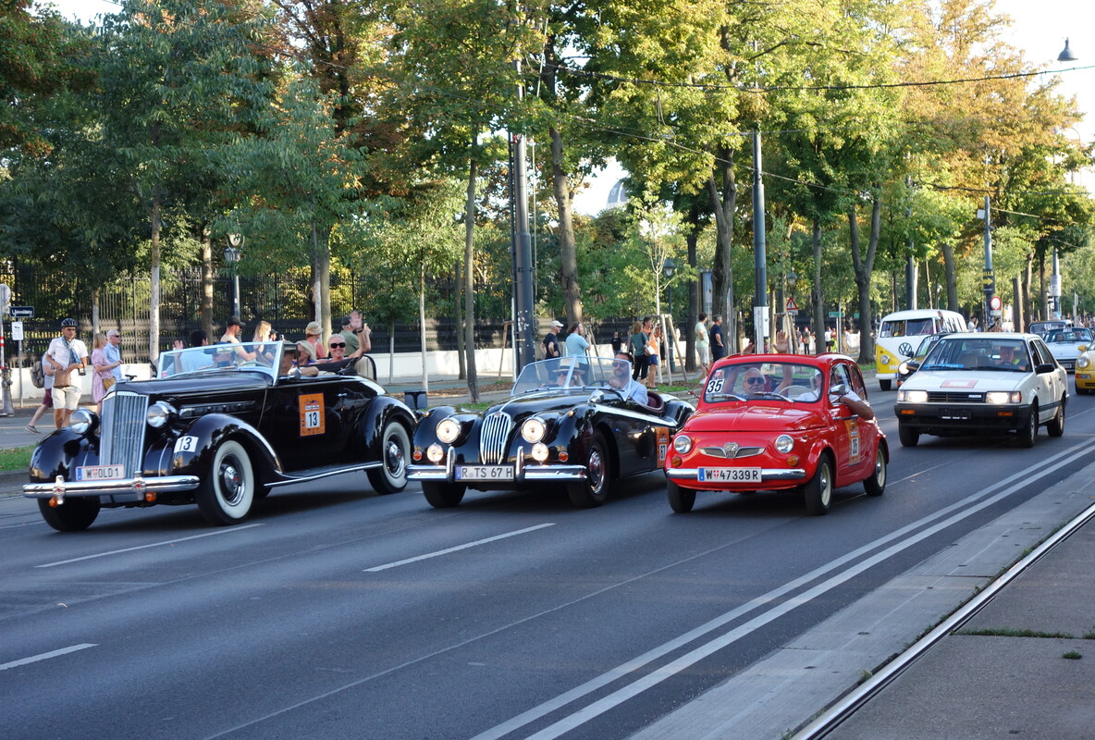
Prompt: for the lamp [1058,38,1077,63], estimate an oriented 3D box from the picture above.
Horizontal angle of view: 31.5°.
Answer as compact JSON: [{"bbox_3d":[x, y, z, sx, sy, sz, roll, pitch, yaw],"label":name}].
[{"bbox_3d":[14.466,-8.898,54.000,0.570,0.700,0.570,-1,1,0],"label":"lamp"}]

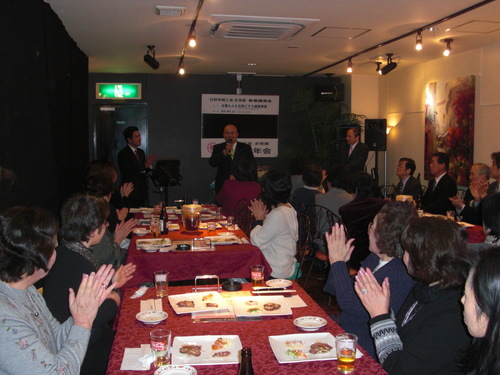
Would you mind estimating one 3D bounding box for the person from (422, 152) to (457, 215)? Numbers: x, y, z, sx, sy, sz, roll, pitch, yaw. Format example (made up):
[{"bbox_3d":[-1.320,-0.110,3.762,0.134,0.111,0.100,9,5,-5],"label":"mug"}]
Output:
[{"bbox_3d":[1.877,0.333,5.586,0.720,1.370,0.460,-1,5,-13],"label":"person"}]

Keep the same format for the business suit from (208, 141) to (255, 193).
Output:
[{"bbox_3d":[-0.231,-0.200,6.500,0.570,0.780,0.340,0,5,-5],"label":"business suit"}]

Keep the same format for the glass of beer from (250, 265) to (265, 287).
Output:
[{"bbox_3d":[0.042,0.494,2.924,0.073,0.109,0.073,0,5,0],"label":"glass of beer"}]

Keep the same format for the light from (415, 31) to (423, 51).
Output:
[{"bbox_3d":[1.608,-1.390,4.940,0.060,0.180,0.065,-1,5,-10],"label":"light"}]

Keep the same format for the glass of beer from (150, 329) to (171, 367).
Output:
[{"bbox_3d":[-0.323,0.585,1.895,0.073,0.116,0.073,0,5,0],"label":"glass of beer"}]

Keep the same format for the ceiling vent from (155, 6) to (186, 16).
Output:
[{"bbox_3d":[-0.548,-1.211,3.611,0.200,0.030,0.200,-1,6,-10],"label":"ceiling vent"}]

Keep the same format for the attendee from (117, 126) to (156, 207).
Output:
[{"bbox_3d":[-1.405,0.073,6.513,0.420,1.663,0.480,5,7,36],"label":"attendee"}]

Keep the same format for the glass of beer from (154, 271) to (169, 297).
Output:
[{"bbox_3d":[-0.460,0.509,2.709,0.073,0.119,0.073,0,5,0],"label":"glass of beer"}]

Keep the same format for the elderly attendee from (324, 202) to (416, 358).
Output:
[{"bbox_3d":[0.602,0.699,2.572,0.640,1.262,0.490,1,6,5],"label":"elderly attendee"}]

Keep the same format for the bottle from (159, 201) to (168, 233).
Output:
[{"bbox_3d":[-0.747,0.263,4.496,0.075,0.282,0.075,0,5,0],"label":"bottle"}]

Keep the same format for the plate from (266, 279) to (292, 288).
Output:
[{"bbox_3d":[0.169,0.551,2.971,0.150,0.028,0.150,0,6,0],"label":"plate"}]

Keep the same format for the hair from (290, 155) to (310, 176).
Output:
[{"bbox_3d":[0.543,-0.236,5.700,0.190,0.220,0.210,-2,6,-24],"label":"hair"}]

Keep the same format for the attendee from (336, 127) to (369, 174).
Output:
[{"bbox_3d":[1.375,0.028,7.087,0.330,1.666,0.460,-5,8,-41],"label":"attendee"}]

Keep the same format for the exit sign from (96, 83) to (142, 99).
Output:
[{"bbox_3d":[-1.811,-1.329,7.200,0.620,0.210,0.080,-1,6,-10],"label":"exit sign"}]

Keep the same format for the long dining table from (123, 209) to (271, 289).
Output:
[{"bbox_3d":[-0.639,0.703,5.068,1.050,0.720,2.400,-1,6,-10],"label":"long dining table"}]

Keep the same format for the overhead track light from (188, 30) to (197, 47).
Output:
[{"bbox_3d":[-0.443,-1.152,4.020,0.060,0.125,0.060,-1,6,-10],"label":"overhead track light"}]

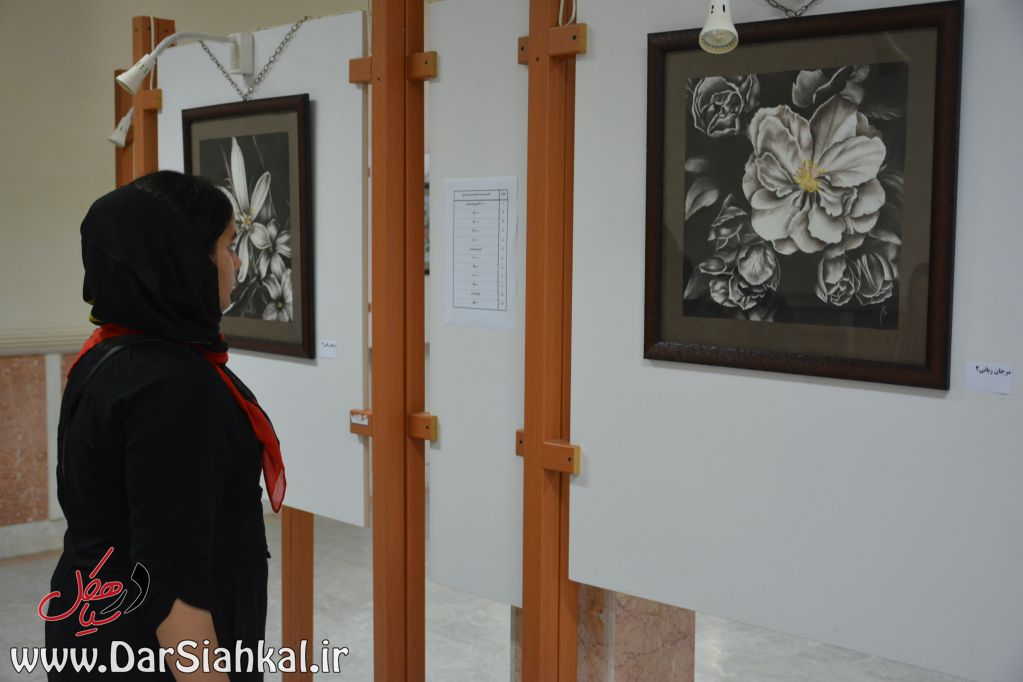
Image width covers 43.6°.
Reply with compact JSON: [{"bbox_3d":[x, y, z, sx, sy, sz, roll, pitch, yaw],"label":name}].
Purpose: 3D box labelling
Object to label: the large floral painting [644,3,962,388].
[{"bbox_3d":[0.423,-0.218,1.960,0.533,0.541,0.030,6,9,44],"label":"large floral painting"}]

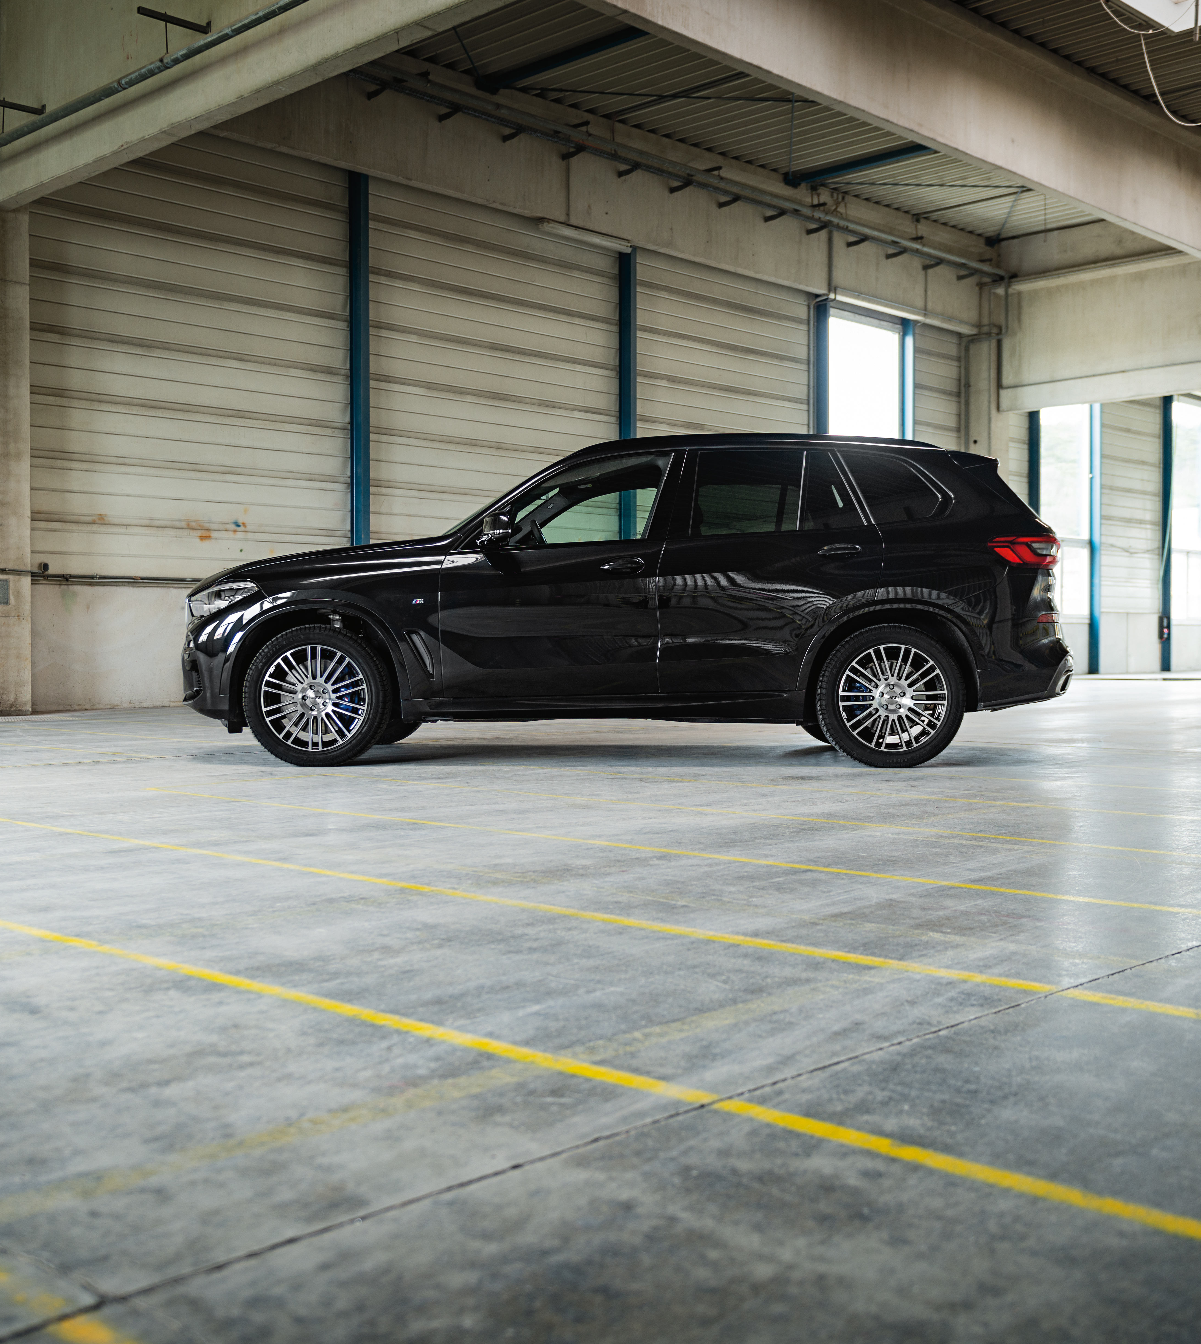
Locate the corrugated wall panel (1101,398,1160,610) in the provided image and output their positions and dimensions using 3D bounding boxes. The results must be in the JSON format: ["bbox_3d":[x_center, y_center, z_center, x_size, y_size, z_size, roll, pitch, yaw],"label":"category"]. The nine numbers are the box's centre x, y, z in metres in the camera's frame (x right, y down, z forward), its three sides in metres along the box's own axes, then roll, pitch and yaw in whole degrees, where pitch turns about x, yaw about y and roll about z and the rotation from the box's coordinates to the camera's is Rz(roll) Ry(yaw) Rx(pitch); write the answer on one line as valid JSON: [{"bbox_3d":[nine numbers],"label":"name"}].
[{"bbox_3d":[10.278,-3.397,30.614,0.080,4.500,2.950,1,2,44],"label":"corrugated wall panel"}]

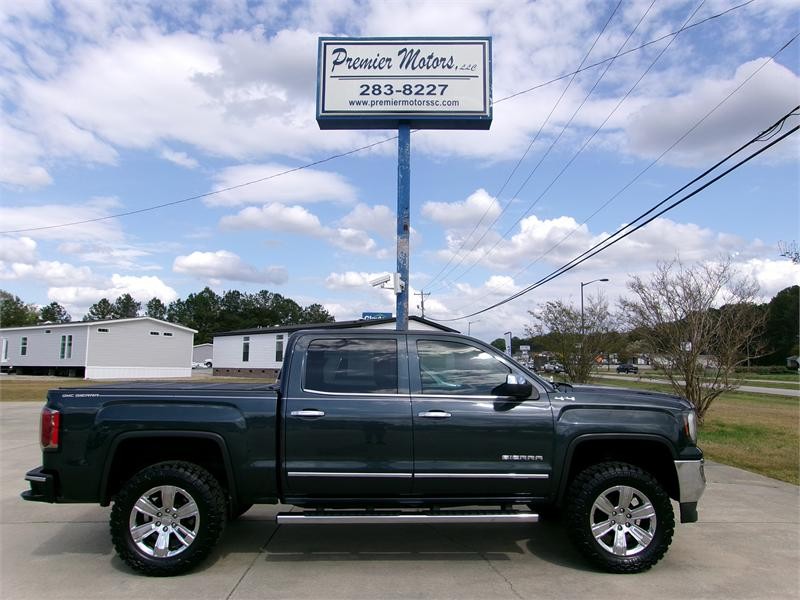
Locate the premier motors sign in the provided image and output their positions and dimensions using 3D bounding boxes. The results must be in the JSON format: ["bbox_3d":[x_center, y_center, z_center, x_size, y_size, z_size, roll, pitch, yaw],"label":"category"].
[{"bbox_3d":[0.075,-3.127,9.050,2.490,1.223,0.381,1,-6,0],"label":"premier motors sign"}]

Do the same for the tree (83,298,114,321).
[{"bbox_3d":[-53.481,6.251,109.909,5.671,13.106,5.671,0,-6,0],"label":"tree"}]

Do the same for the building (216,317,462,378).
[{"bbox_3d":[-6.457,4.338,52.639,9.500,4.642,21.500,6,-9,-43],"label":"building"}]

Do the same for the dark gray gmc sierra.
[{"bbox_3d":[-0.197,1.293,5.975,5.860,1.990,2.100,1,-6,-3],"label":"dark gray gmc sierra"}]

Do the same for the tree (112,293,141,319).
[{"bbox_3d":[-48.573,5.736,109.966,4.968,14.212,4.968,0,-6,0],"label":"tree"}]

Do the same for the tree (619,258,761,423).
[{"bbox_3d":[8.396,1.071,17.699,4.003,4.676,3.683,1,-6,0],"label":"tree"}]

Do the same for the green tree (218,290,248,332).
[{"bbox_3d":[-28.297,5.385,105.022,5.553,14.079,5.553,1,-6,0],"label":"green tree"}]

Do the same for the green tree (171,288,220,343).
[{"bbox_3d":[-34.722,5.045,105.022,8.477,14.748,8.477,0,-6,0],"label":"green tree"}]

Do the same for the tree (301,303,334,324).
[{"bbox_3d":[-15.326,7.011,114.885,6.297,13.168,6.297,0,-6,0],"label":"tree"}]

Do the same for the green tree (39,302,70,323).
[{"bbox_3d":[-64.064,6.807,114.887,6.487,12.768,6.487,1,-6,0],"label":"green tree"}]

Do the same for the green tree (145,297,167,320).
[{"bbox_3d":[-43.398,6.109,109.931,3.901,13.534,3.901,0,-6,0],"label":"green tree"}]

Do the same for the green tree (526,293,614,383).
[{"bbox_3d":[9.610,2.479,34.939,4.970,5.838,4.722,0,-6,0],"label":"green tree"}]

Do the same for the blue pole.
[{"bbox_3d":[0.043,-0.006,9.000,0.165,5.232,0.165,0,-6,0],"label":"blue pole"}]

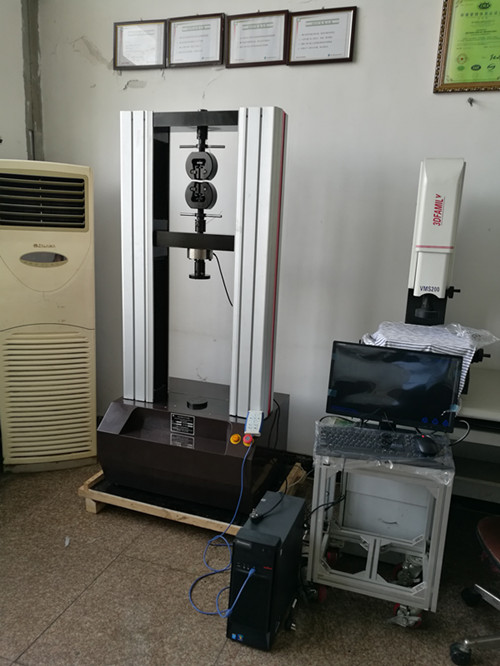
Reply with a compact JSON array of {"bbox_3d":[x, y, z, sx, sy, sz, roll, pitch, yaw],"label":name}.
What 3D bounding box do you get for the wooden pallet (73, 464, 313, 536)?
[{"bbox_3d":[-0.266,0.827,2.780,0.999,0.145,0.725,7,13,19],"label":"wooden pallet"}]

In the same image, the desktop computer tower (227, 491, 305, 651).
[{"bbox_3d":[0.071,0.881,1.972,0.160,0.405,0.346,7,13,19],"label":"desktop computer tower"}]

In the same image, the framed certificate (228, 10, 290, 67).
[{"bbox_3d":[0.040,-1.508,2.686,0.322,0.250,0.022,5,16,16],"label":"framed certificate"}]

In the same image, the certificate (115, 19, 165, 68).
[{"bbox_3d":[-0.600,-1.577,2.861,0.319,0.241,0.022,6,17,15],"label":"certificate"}]

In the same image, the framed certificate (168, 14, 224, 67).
[{"bbox_3d":[-0.284,-1.549,2.773,0.320,0.241,0.022,4,16,16],"label":"framed certificate"}]

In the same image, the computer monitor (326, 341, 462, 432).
[{"bbox_3d":[0.574,0.233,2.100,0.490,0.354,0.170,7,13,19],"label":"computer monitor"}]

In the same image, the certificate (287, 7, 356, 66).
[{"bbox_3d":[0.358,-1.475,2.599,0.325,0.239,0.022,4,18,16],"label":"certificate"}]

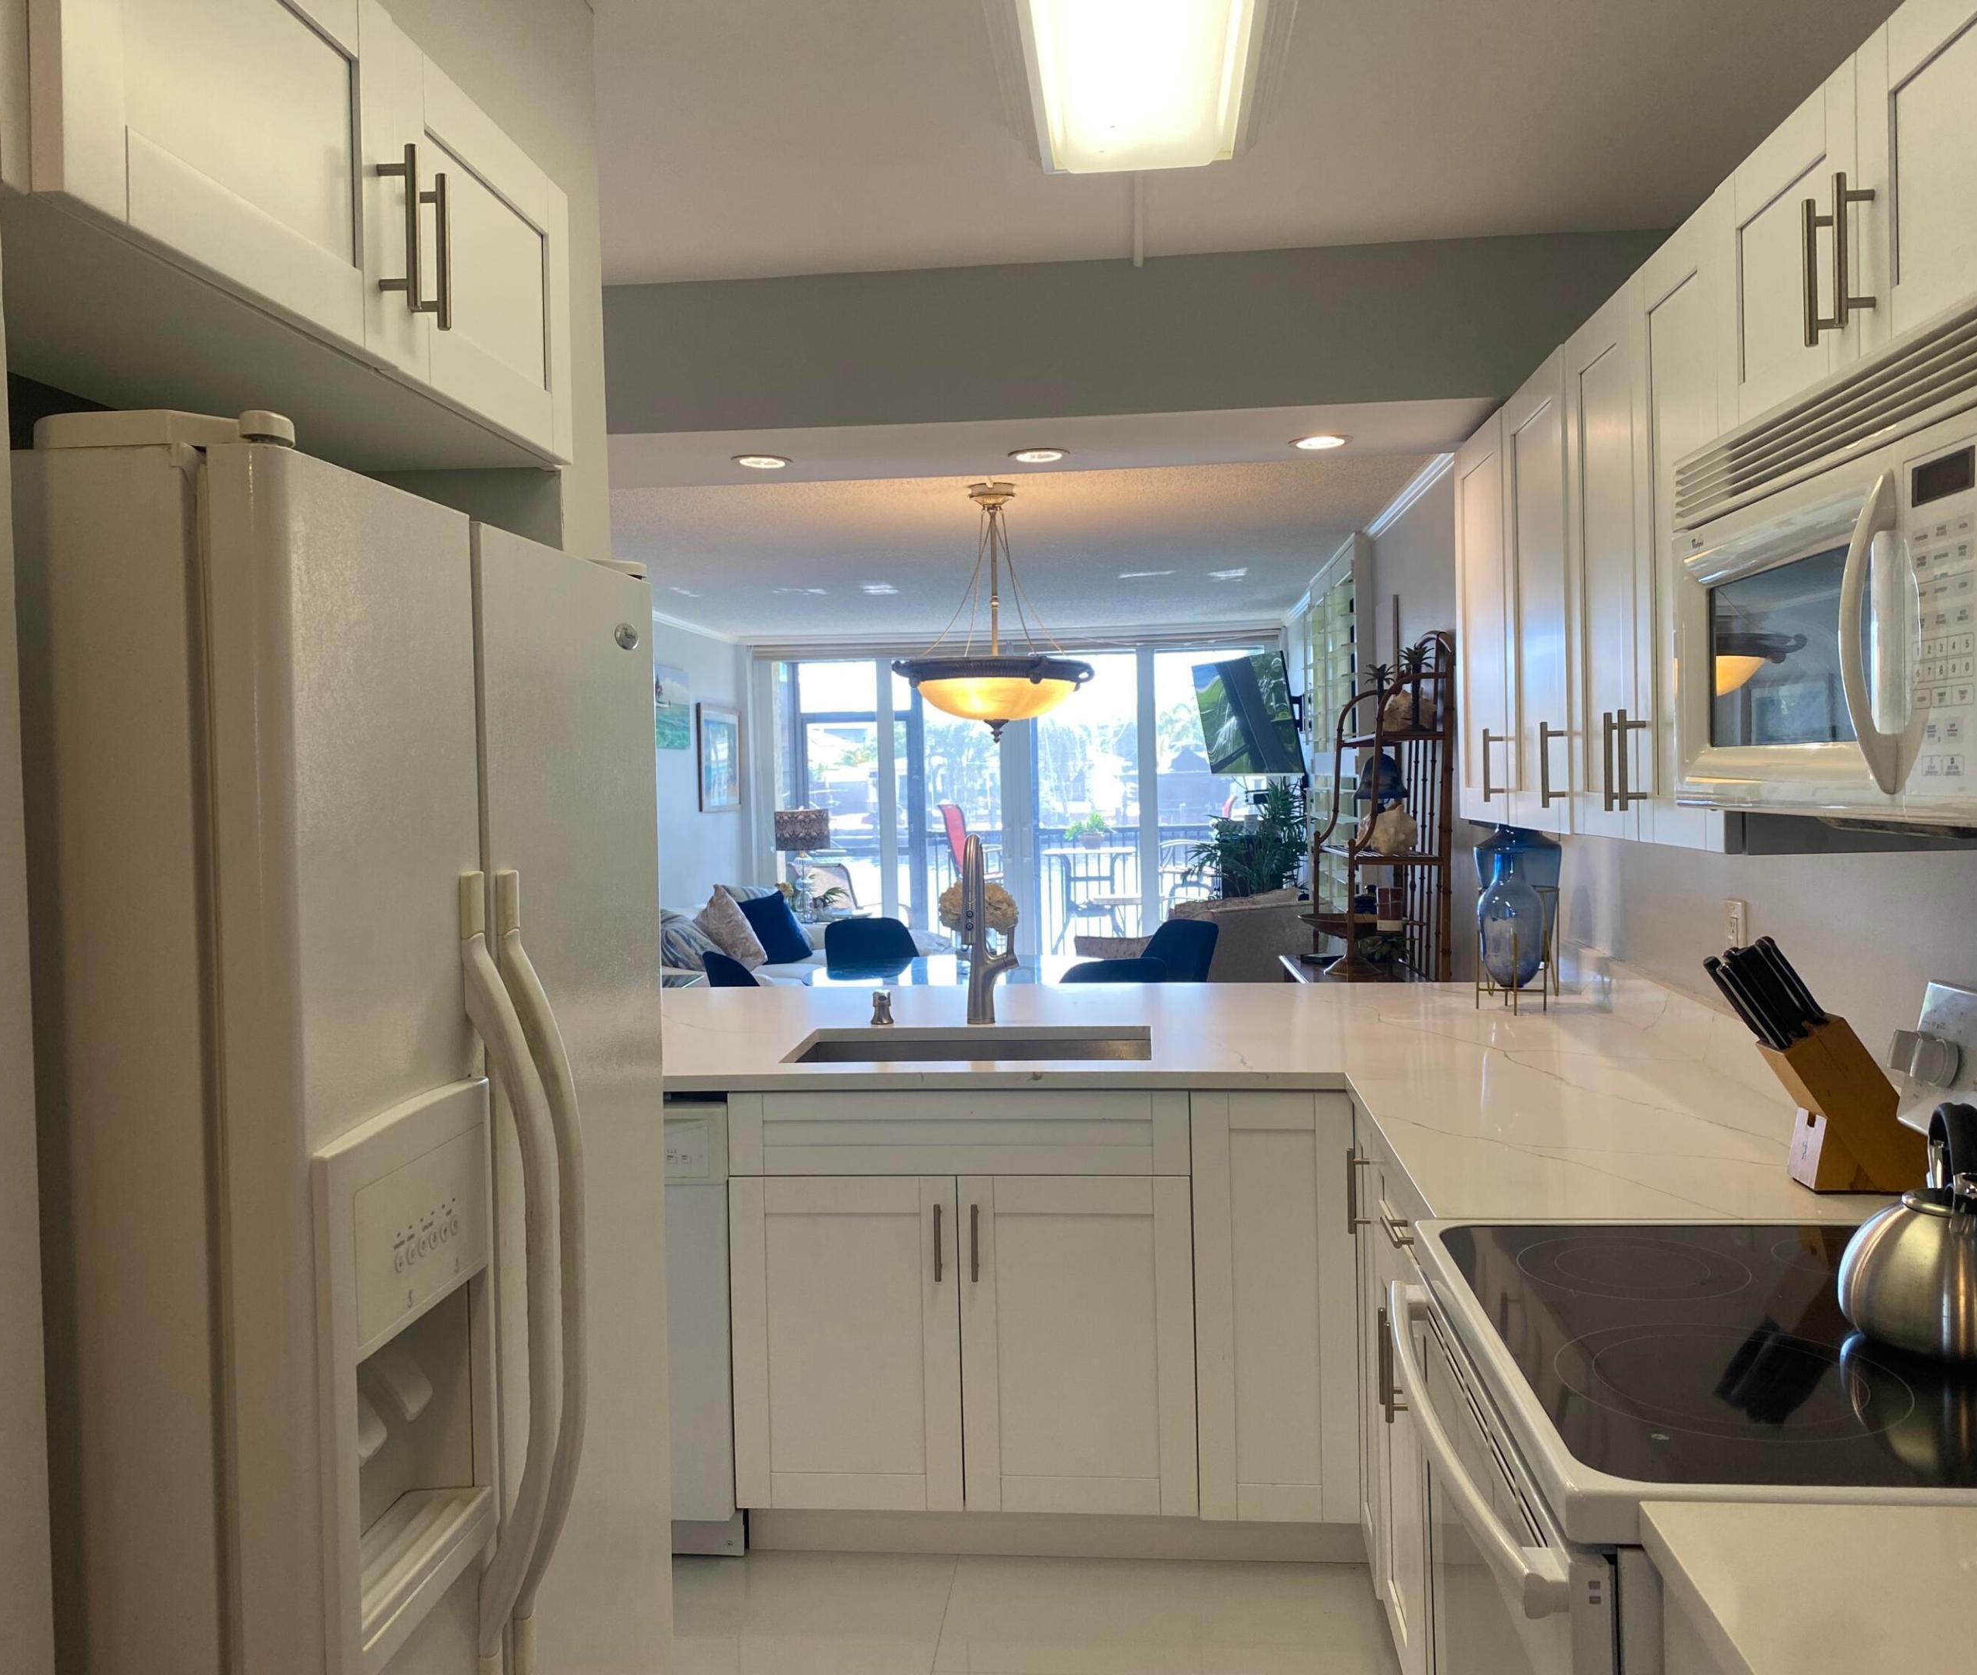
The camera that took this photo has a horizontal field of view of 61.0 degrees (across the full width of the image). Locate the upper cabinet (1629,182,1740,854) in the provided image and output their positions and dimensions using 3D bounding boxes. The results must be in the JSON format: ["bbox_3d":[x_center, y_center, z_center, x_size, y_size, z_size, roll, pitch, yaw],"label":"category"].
[{"bbox_3d":[1.015,-0.367,2.073,0.325,0.753,0.335,-1,2,5],"label":"upper cabinet"}]

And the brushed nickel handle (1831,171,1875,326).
[{"bbox_3d":[0.784,-0.531,1.519,0.038,0.138,0.012,-1,2,5],"label":"brushed nickel handle"}]

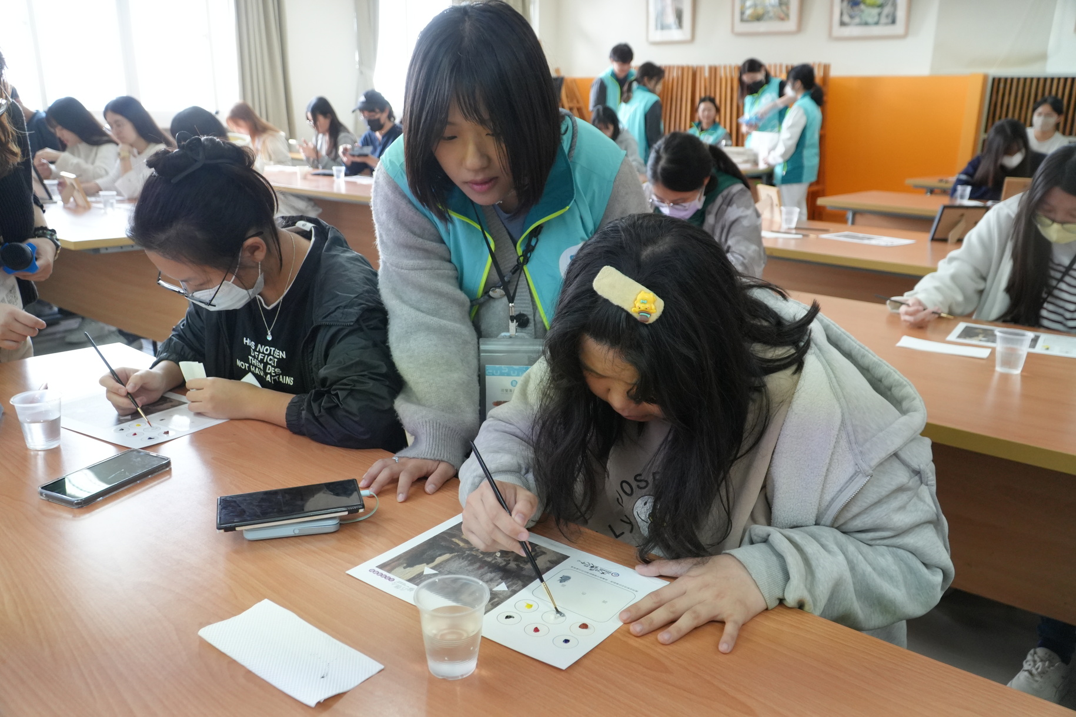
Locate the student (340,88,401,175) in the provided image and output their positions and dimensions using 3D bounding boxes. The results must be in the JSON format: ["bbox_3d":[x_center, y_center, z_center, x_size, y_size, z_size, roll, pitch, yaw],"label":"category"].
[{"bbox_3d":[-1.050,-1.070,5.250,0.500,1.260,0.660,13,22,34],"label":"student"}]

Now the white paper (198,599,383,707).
[{"bbox_3d":[-0.246,0.287,0.797,0.178,0.004,0.078,13,22,34],"label":"white paper"}]

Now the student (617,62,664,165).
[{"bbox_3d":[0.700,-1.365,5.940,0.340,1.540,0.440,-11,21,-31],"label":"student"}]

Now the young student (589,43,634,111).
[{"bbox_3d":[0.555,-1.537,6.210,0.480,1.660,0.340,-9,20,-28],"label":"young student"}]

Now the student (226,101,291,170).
[{"bbox_3d":[-2.006,-1.262,5.957,0.460,1.200,0.700,14,22,35],"label":"student"}]

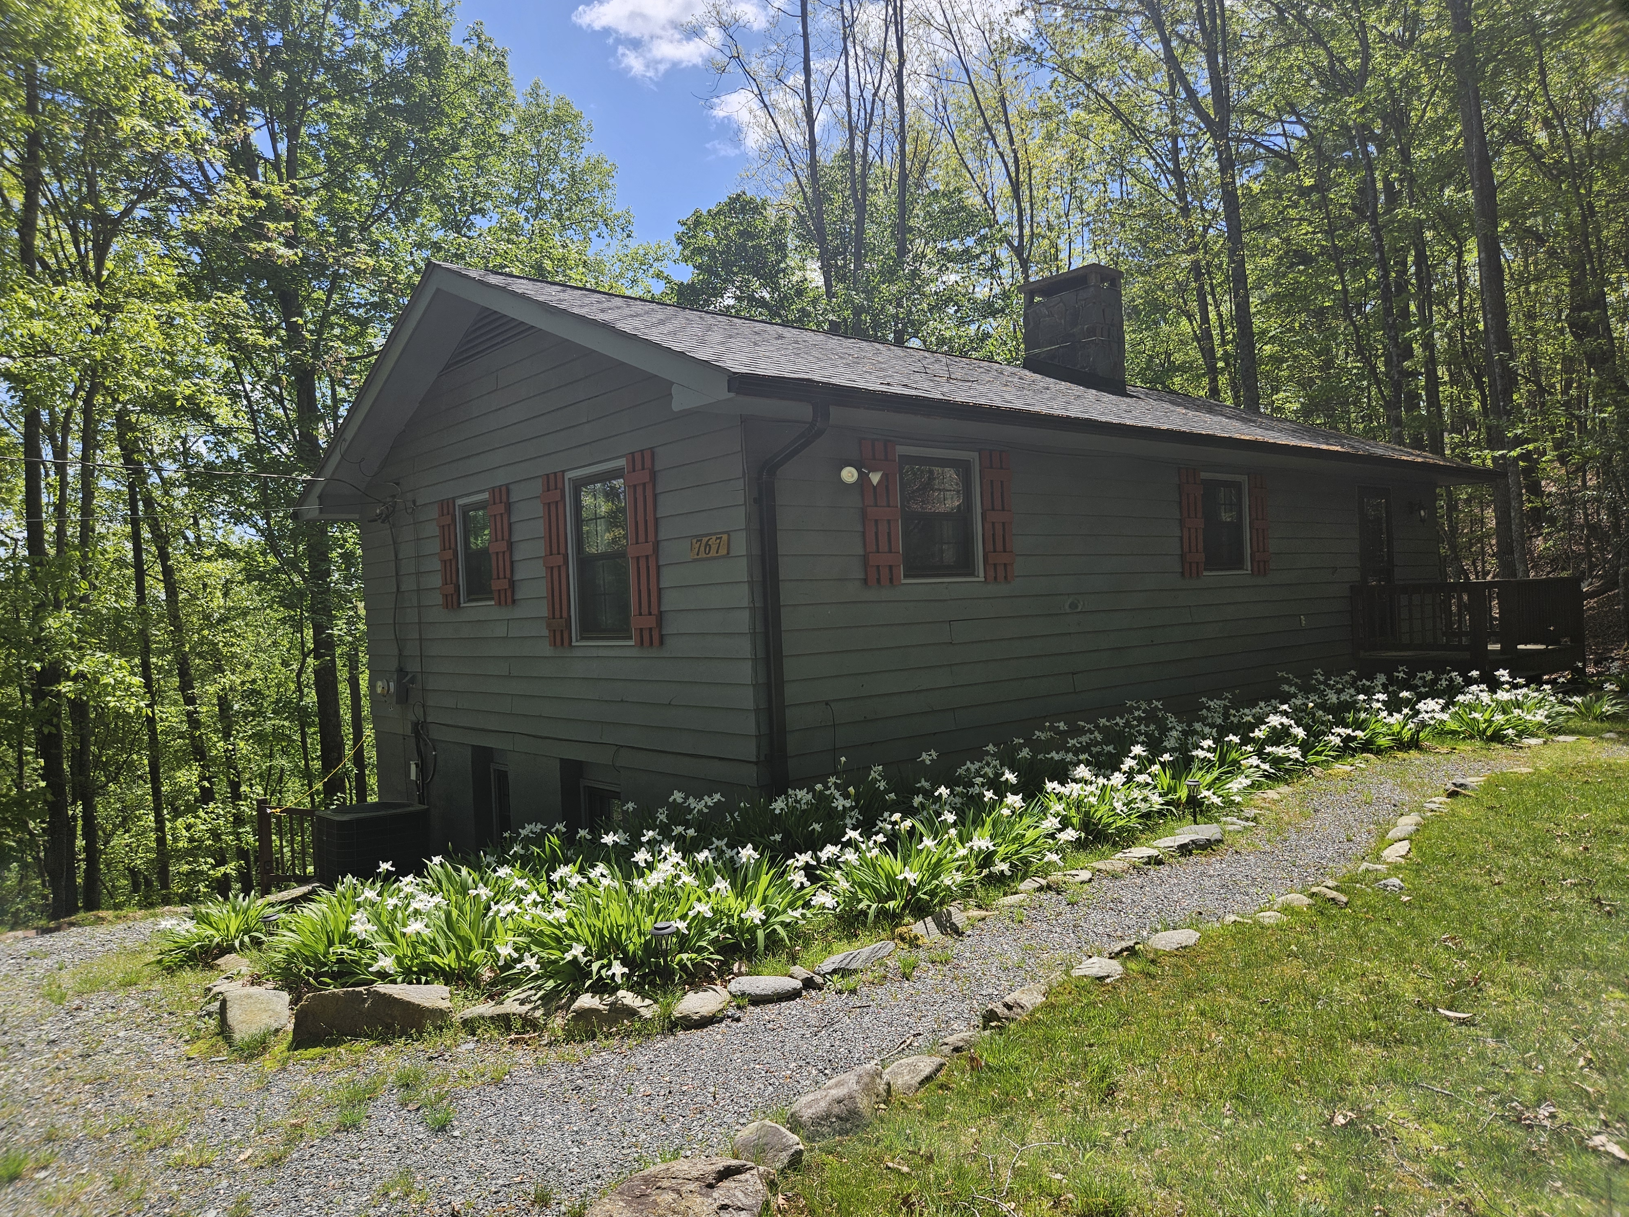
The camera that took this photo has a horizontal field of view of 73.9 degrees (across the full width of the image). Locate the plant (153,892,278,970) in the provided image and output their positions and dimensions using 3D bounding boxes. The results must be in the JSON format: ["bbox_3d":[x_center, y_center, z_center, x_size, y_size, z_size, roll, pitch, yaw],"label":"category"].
[{"bbox_3d":[-2.948,1.533,5.347,0.580,0.340,0.480,-3,0,-29],"label":"plant"}]

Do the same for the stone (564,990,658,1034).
[{"bbox_3d":[-0.811,1.592,4.308,0.365,0.123,0.204,-3,0,5],"label":"stone"}]

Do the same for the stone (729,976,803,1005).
[{"bbox_3d":[-0.201,1.578,4.500,0.314,0.056,0.182,-3,0,-18],"label":"stone"}]

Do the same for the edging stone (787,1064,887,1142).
[{"bbox_3d":[0.071,1.528,3.389,0.339,0.135,0.203,-3,0,-38],"label":"edging stone"}]

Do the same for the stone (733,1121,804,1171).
[{"bbox_3d":[-0.126,1.452,2.955,0.190,0.100,0.140,-3,0,-18],"label":"stone"}]

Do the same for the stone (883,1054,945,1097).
[{"bbox_3d":[0.330,1.540,3.593,0.237,0.067,0.137,-3,0,-40],"label":"stone"}]

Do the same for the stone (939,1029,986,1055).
[{"bbox_3d":[0.500,1.445,3.658,0.165,0.055,0.100,-3,0,-28],"label":"stone"}]

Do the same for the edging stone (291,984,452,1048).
[{"bbox_3d":[-1.678,1.527,4.175,0.550,0.200,0.260,-3,0,-9],"label":"edging stone"}]

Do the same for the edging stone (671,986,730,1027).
[{"bbox_3d":[-0.449,1.563,4.282,0.233,0.109,0.175,-3,0,-30],"label":"edging stone"}]

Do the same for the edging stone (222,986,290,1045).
[{"bbox_3d":[-2.162,1.557,4.173,0.260,0.180,0.200,-3,0,-28],"label":"edging stone"}]

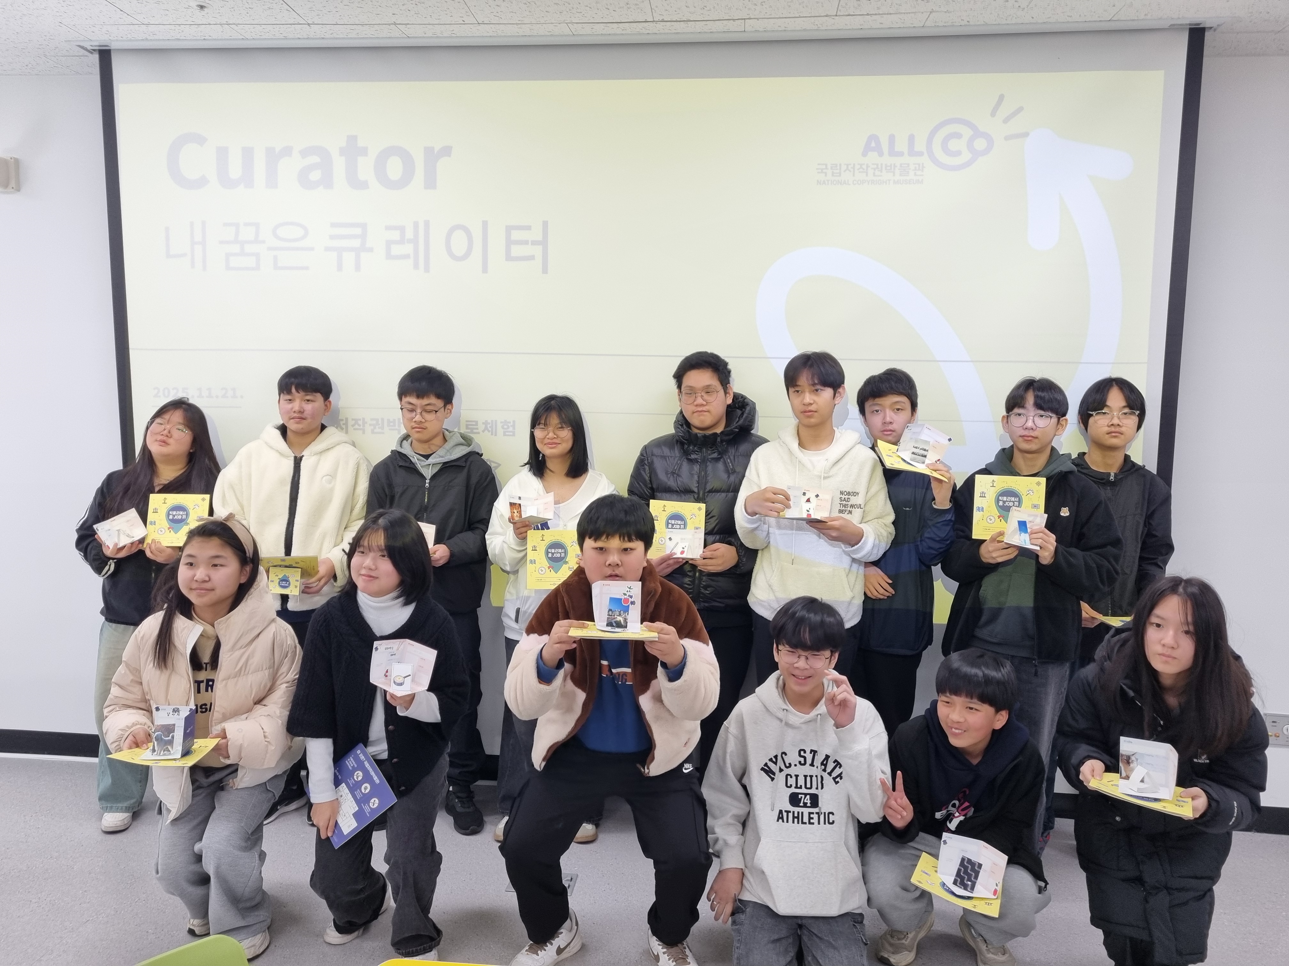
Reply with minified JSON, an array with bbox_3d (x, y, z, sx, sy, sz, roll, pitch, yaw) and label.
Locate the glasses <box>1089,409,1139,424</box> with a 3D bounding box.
[{"bbox_3d":[1.458,-0.210,3.013,0.143,0.045,0.135,4,8,25],"label":"glasses"}]

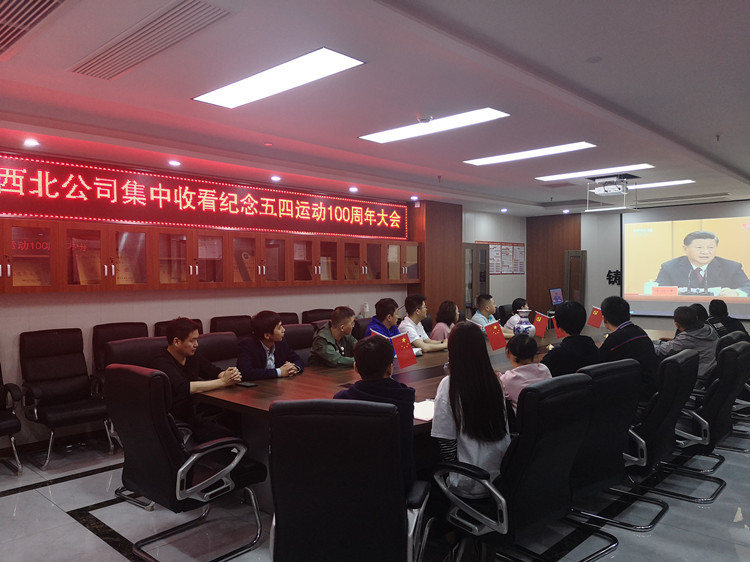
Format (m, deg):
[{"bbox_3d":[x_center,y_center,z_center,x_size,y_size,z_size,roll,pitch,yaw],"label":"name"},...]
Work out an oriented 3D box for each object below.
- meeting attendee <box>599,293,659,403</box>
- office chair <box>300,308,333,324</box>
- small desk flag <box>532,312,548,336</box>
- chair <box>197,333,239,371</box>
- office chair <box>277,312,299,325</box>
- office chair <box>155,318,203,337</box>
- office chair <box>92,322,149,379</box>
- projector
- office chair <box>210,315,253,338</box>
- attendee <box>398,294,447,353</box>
[{"bbox_3d":[1.591,0.808,3.918,0.550,1.360,0.780,-1,0,-34],"label":"meeting attendee"},{"bbox_3d":[-0.512,0.946,7.535,0.700,1.075,0.600,0,1,42],"label":"office chair"},{"bbox_3d":[1.749,0.458,6.161,0.170,0.235,0.025,0,1,42],"label":"small desk flag"},{"bbox_3d":[-1.133,0.979,4.667,0.600,1.060,0.700,-1,1,-43],"label":"chair"},{"bbox_3d":[-0.976,0.954,7.025,0.700,1.075,0.600,0,1,42],"label":"office chair"},{"bbox_3d":[-1.785,0.923,5.676,0.640,1.060,0.610,1,1,44],"label":"office chair"},{"bbox_3d":[-2.261,0.977,5.611,0.700,1.075,0.600,0,1,42],"label":"office chair"},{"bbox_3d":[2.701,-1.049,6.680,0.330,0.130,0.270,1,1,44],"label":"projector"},{"bbox_3d":[-1.427,0.962,6.529,0.700,1.075,0.600,0,1,42],"label":"office chair"},{"bbox_3d":[0.483,0.823,6.237,0.750,1.320,0.520,0,0,30],"label":"attendee"}]

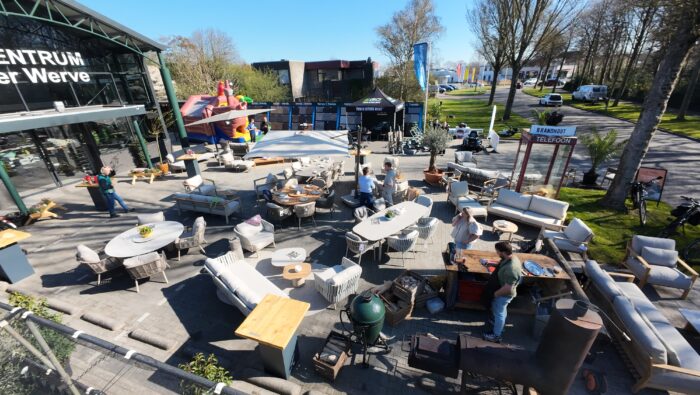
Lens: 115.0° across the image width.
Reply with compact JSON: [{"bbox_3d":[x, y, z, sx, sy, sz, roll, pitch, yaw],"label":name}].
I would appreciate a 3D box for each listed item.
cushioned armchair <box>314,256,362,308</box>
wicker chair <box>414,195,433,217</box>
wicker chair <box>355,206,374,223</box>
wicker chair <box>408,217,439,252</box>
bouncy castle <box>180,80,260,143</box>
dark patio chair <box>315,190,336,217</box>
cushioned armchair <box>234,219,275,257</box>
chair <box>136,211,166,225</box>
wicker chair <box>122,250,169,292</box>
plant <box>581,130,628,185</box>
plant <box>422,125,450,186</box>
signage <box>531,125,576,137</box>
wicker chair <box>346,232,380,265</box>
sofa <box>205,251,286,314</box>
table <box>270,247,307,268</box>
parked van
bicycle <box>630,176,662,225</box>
[{"bbox_3d":[-0.241,1.841,4.923,0.732,0.738,0.684,-20,30,-37],"label":"cushioned armchair"},{"bbox_3d":[2.291,0.466,7.057,0.600,0.780,0.580,-18,28,-31],"label":"wicker chair"},{"bbox_3d":[0.516,0.785,7.289,0.581,0.790,0.552,-21,30,-38],"label":"wicker chair"},{"bbox_3d":[1.989,0.926,6.052,0.600,0.780,0.600,-18,28,-31],"label":"wicker chair"},{"bbox_3d":[-10.665,-7.013,18.500,4.400,4.500,4.200,12,26,27],"label":"bouncy castle"},{"bbox_3d":[-0.777,0.205,7.538,0.600,0.780,0.600,0,25,3],"label":"dark patio chair"},{"bbox_3d":[-2.558,1.107,6.106,0.740,0.740,0.760,20,32,41],"label":"cushioned armchair"},{"bbox_3d":[-5.847,0.946,6.665,0.660,0.820,0.650,-12,26,-21],"label":"chair"},{"bbox_3d":[-4.821,1.647,5.380,0.620,0.810,0.640,-15,27,-29],"label":"wicker chair"},{"bbox_3d":[9.950,-1.459,8.943,1.150,2.200,1.150,20,32,40],"label":"plant"},{"bbox_3d":[3.674,-1.677,9.506,1.000,2.400,1.000,-1,25,0],"label":"plant"},{"bbox_3d":[7.114,-2.288,7.812,1.200,0.320,0.080,9,27,24],"label":"signage"},{"bbox_3d":[0.283,1.312,6.052,0.570,0.800,0.590,-20,30,-38],"label":"wicker chair"},{"bbox_3d":[-1.877,1.784,4.260,2.050,0.720,0.750,18,31,35],"label":"sofa"},{"bbox_3d":[-1.406,1.521,5.222,0.780,0.370,0.580,-5,25,-8],"label":"table"},{"bbox_3d":[34.455,-14.930,32.000,1.900,2.100,4.700,7,26,16],"label":"parked van"},{"bbox_3d":[8.863,0.146,6.791,1.750,1.100,0.600,-20,30,-35],"label":"bicycle"}]

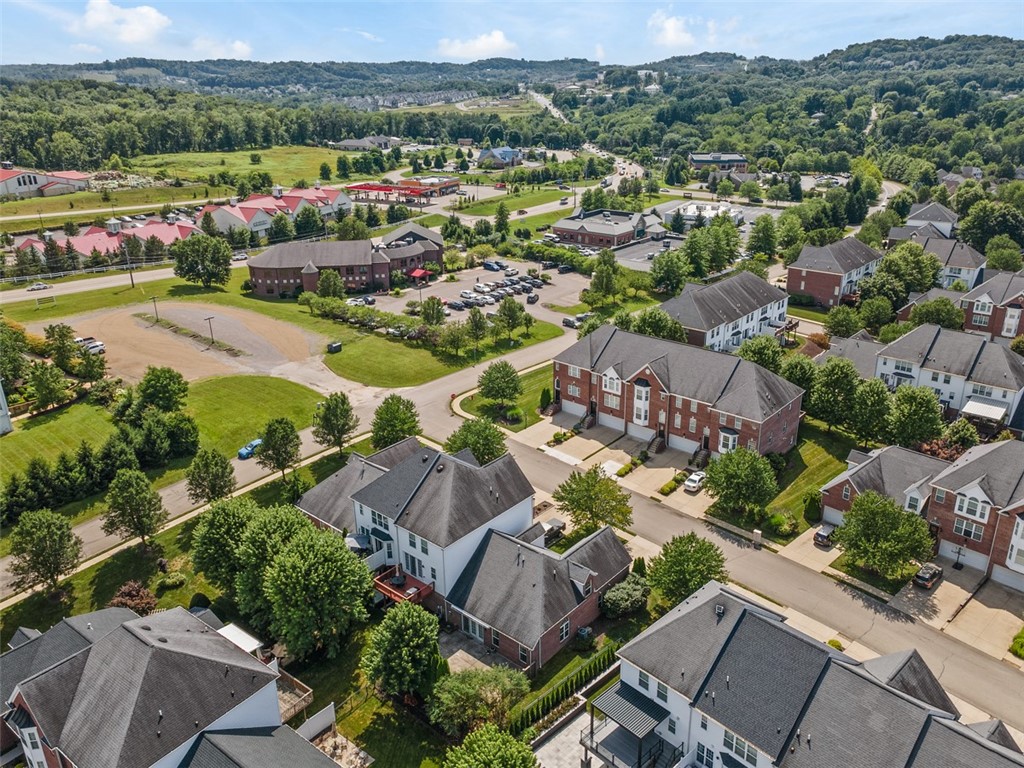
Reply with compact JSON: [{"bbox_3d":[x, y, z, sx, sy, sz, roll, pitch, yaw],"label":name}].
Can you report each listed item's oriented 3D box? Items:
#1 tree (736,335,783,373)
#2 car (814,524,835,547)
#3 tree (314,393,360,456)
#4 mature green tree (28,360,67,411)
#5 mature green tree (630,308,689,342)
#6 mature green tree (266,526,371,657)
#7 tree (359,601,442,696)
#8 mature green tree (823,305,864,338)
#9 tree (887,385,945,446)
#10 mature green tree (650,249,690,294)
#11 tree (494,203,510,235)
[{"bbox_3d":[41.900,-2.640,120.540,7.500,11.310,7.500,-1,21,0],"label":"tree"},{"bbox_3d":[39.370,18.360,87.990,4.600,1.680,1.820,-20,28,-40],"label":"car"},{"bbox_3d":[-25.046,5.898,101.832,6.847,9.593,6.847,-1,20,0],"label":"tree"},{"bbox_3d":[-80.758,0.192,123.773,5.800,8.900,5.800,-1,21,0],"label":"mature green tree"},{"bbox_3d":[25.250,-6.671,124.969,9.000,13.300,9.000,-1,21,0],"label":"mature green tree"},{"bbox_3d":[-17.469,19.549,64.739,9.700,13.800,9.700,-1,21,0],"label":"mature green tree"},{"bbox_3d":[-9.463,23.435,61.794,7.404,9.397,7.404,-1,20,0],"label":"tree"},{"bbox_3d":[66.409,-12.149,142.467,7.870,7.527,7.870,-1,20,0],"label":"mature green tree"},{"bbox_3d":[57.050,6.100,100.770,7.200,11.410,7.200,-1,21,0],"label":"tree"},{"bbox_3d":[43.100,-30.340,192.930,11.200,12.600,11.200,4,22,12],"label":"mature green tree"},{"bbox_3d":[-3.600,-62.670,270.730,6.100,12.750,6.100,-1,21,0],"label":"tree"}]

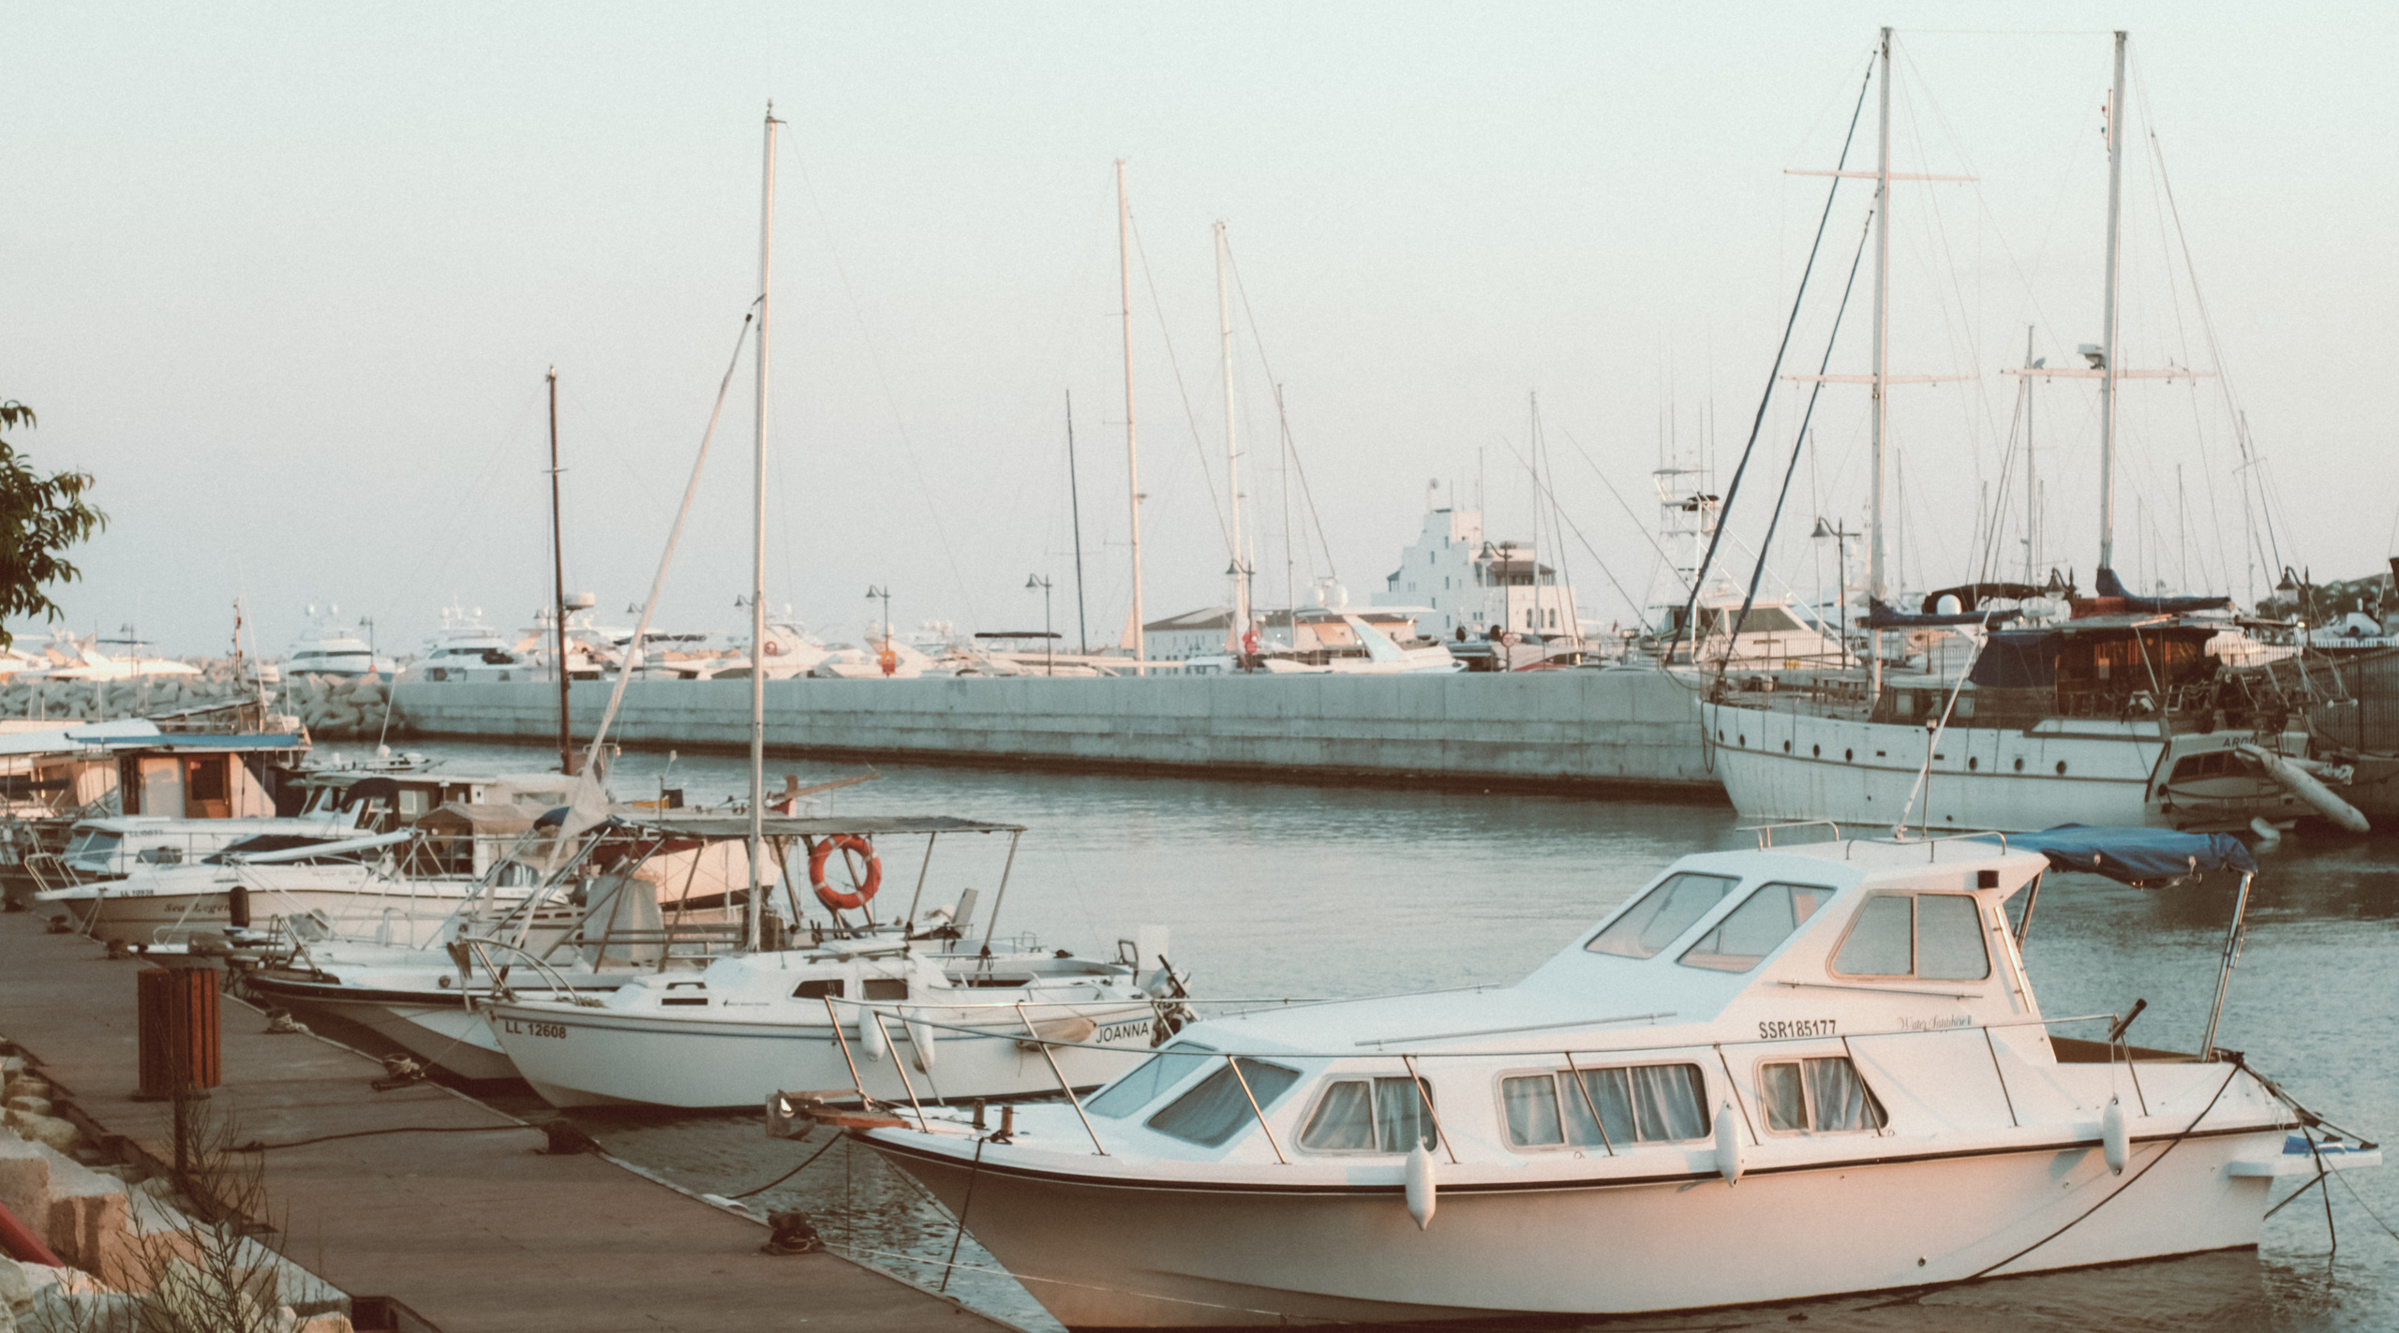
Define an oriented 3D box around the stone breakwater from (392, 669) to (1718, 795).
[{"bbox_3d":[-14.749,2.090,115.584,3.000,3.100,107.782,-1,0,-34],"label":"stone breakwater"}]

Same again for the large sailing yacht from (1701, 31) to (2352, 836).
[{"bbox_3d":[14.805,-4.950,56.130,4.400,16.400,14.000,-1,0,-33],"label":"large sailing yacht"}]

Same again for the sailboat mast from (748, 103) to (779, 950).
[{"bbox_3d":[-3.893,-1.243,25.001,0.110,7.550,0.100,1,0,-18],"label":"sailboat mast"}]

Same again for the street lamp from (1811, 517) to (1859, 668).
[{"bbox_3d":[17.050,-1.401,74.996,1.500,5.219,0.500,-1,0,-37],"label":"street lamp"}]

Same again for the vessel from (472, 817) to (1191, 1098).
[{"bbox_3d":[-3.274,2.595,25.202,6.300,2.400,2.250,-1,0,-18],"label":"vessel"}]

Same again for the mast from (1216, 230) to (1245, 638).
[{"bbox_3d":[1.268,-8.247,111.960,0.300,19.024,0.220,-3,1,-34],"label":"mast"}]

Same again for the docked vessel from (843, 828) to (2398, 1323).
[{"bbox_3d":[2.514,2.340,17.377,9.600,2.750,3.050,-1,0,-22],"label":"docked vessel"}]

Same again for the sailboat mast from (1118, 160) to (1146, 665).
[{"bbox_3d":[-2.867,-9.974,117.951,0.320,22.589,0.220,-2,1,-34],"label":"sailboat mast"}]

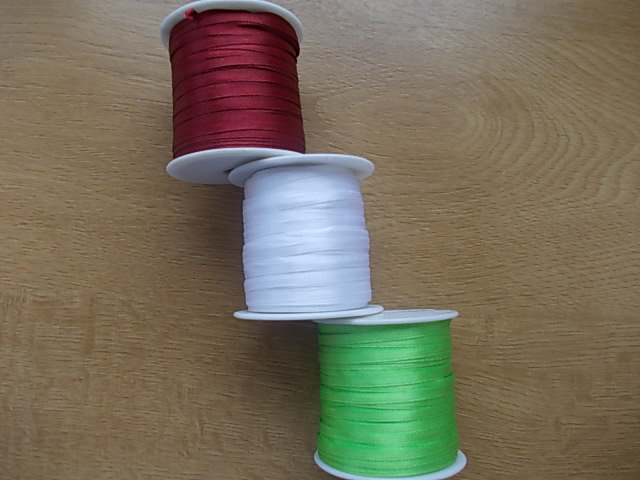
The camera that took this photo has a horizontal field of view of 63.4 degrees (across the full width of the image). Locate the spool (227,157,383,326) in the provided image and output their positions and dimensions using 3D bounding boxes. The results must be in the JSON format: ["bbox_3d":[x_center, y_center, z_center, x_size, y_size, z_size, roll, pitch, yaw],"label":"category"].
[{"bbox_3d":[-0.005,0.001,0.187,0.053,0.053,0.051,-3,85,-3],"label":"spool"}]

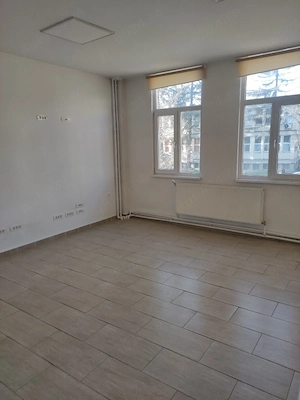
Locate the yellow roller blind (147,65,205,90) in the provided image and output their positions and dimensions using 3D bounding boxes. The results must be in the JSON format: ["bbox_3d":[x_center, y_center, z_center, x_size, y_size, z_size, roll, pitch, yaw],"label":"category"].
[{"bbox_3d":[0.457,-2.291,5.438,1.270,0.265,0.075,6,13,34],"label":"yellow roller blind"}]

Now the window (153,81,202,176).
[{"bbox_3d":[0.526,-1.399,5.718,1.140,1.800,0.120,6,13,34],"label":"window"}]

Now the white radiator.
[{"bbox_3d":[1.218,0.030,5.302,1.630,0.605,0.110,6,13,34],"label":"white radiator"}]

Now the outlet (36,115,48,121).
[{"bbox_3d":[-1.820,-1.402,4.908,0.020,0.078,0.200,6,13,34],"label":"outlet"}]

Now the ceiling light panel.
[{"bbox_3d":[-0.890,-2.051,3.547,0.605,0.035,0.605,6,13,34],"label":"ceiling light panel"}]

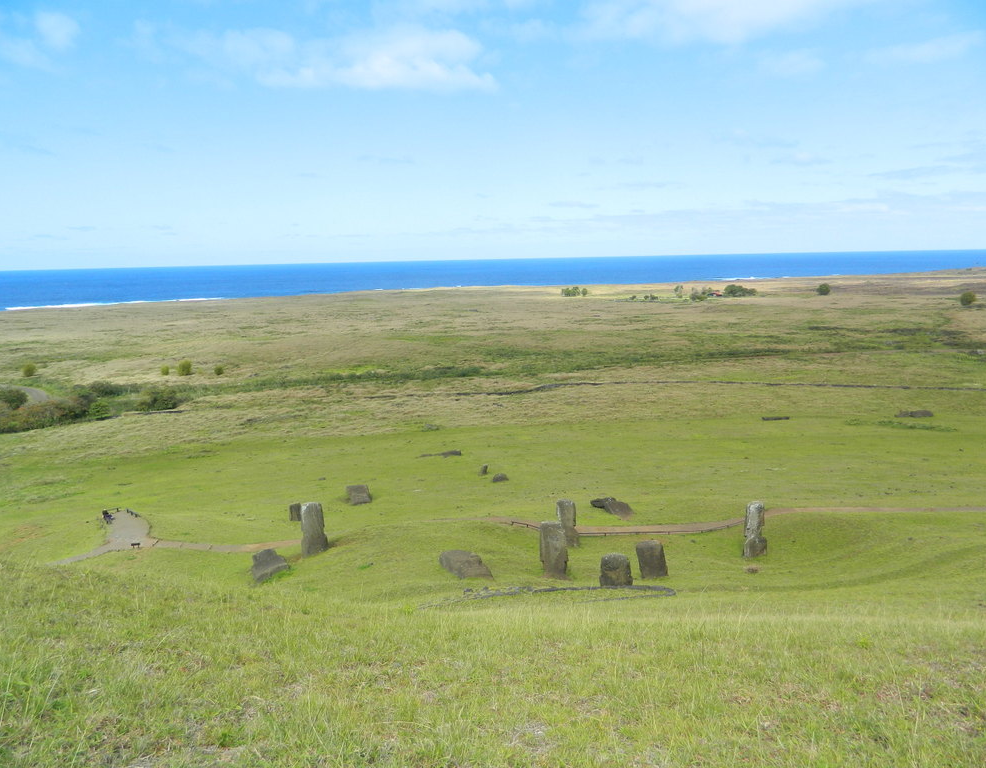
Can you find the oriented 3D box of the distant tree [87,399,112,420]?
[{"bbox_3d":[-94.717,6.258,178.000,5.300,4.600,5.000,-6,11,-28],"label":"distant tree"}]

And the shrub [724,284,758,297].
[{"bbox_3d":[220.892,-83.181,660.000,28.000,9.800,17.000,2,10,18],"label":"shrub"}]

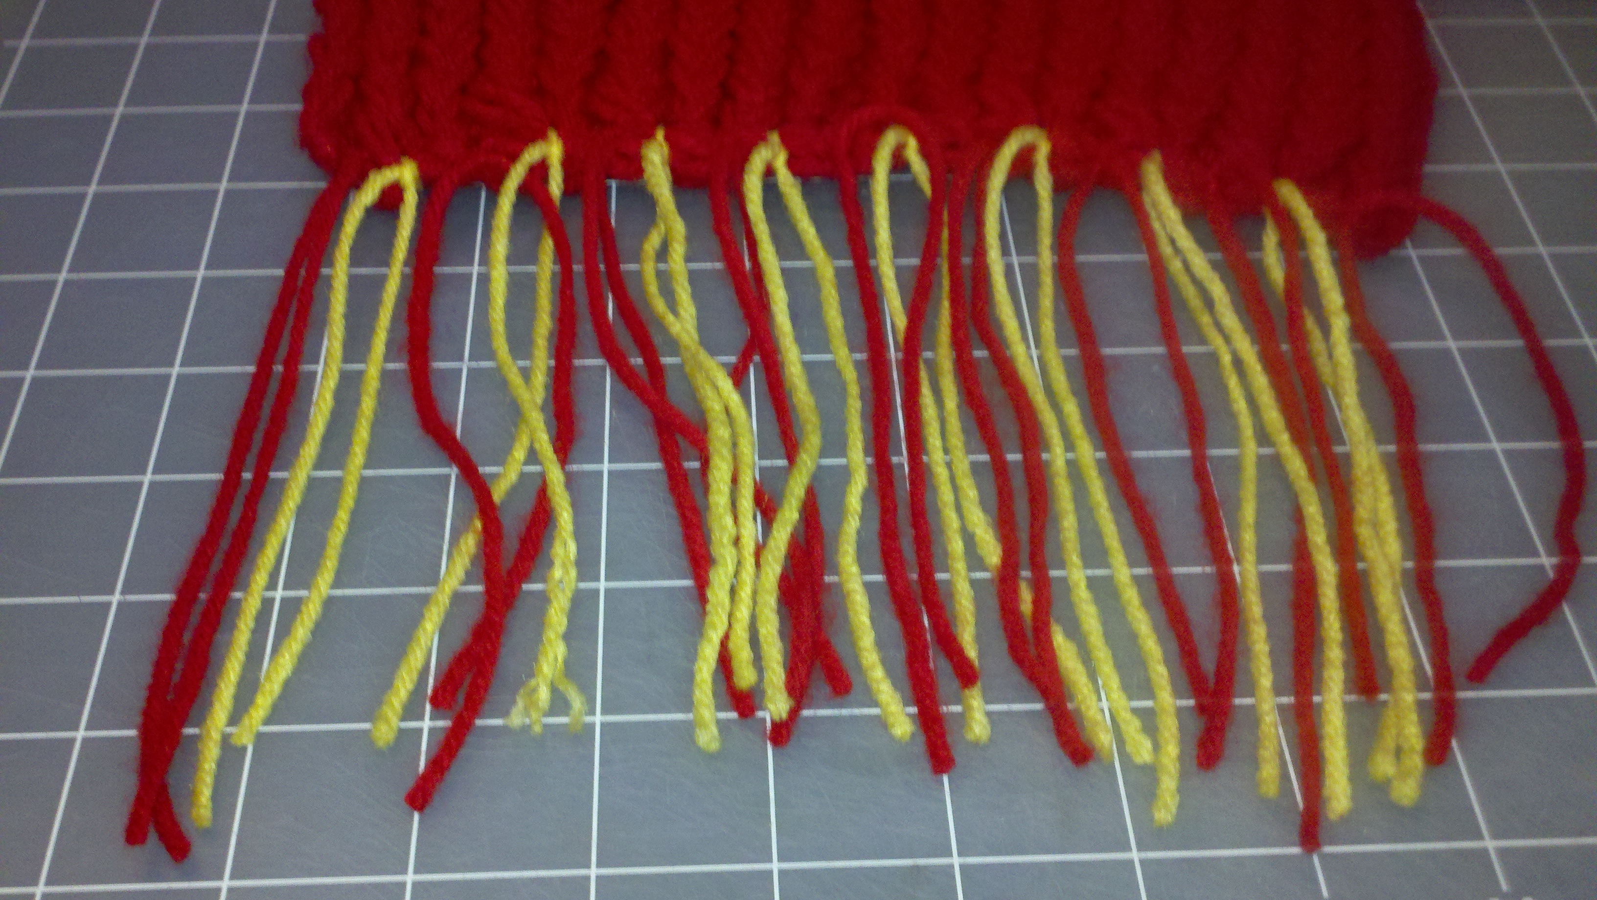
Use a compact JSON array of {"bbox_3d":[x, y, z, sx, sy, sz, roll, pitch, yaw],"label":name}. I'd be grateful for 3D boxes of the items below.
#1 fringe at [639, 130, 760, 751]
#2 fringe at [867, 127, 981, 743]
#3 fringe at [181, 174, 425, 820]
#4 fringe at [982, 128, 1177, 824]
[{"bbox_3d":[-0.016,-0.009,0.274,0.016,0.011,0.132,-5,51,-6],"label":"fringe"},{"bbox_3d":[0.023,-0.010,0.276,0.012,0.011,0.132,-2,50,-3],"label":"fringe"},{"bbox_3d":[-0.079,-0.001,0.265,0.015,0.011,0.135,1,50,-1],"label":"fringe"},{"bbox_3d":[0.045,-0.005,0.272,0.016,0.011,0.145,-2,50,-3],"label":"fringe"}]

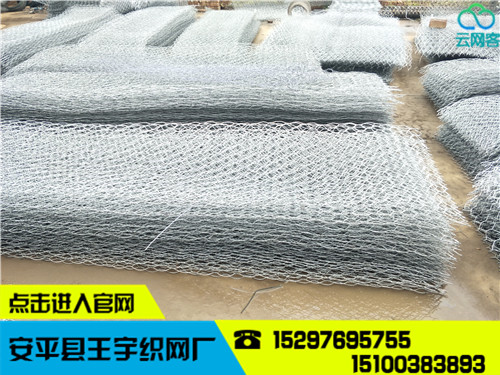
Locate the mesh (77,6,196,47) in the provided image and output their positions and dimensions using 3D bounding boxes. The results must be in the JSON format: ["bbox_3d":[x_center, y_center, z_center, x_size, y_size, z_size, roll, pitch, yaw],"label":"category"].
[{"bbox_3d":[-1.789,-2.695,6.034,1.000,0.280,3.070,4,37,5],"label":"mesh"}]

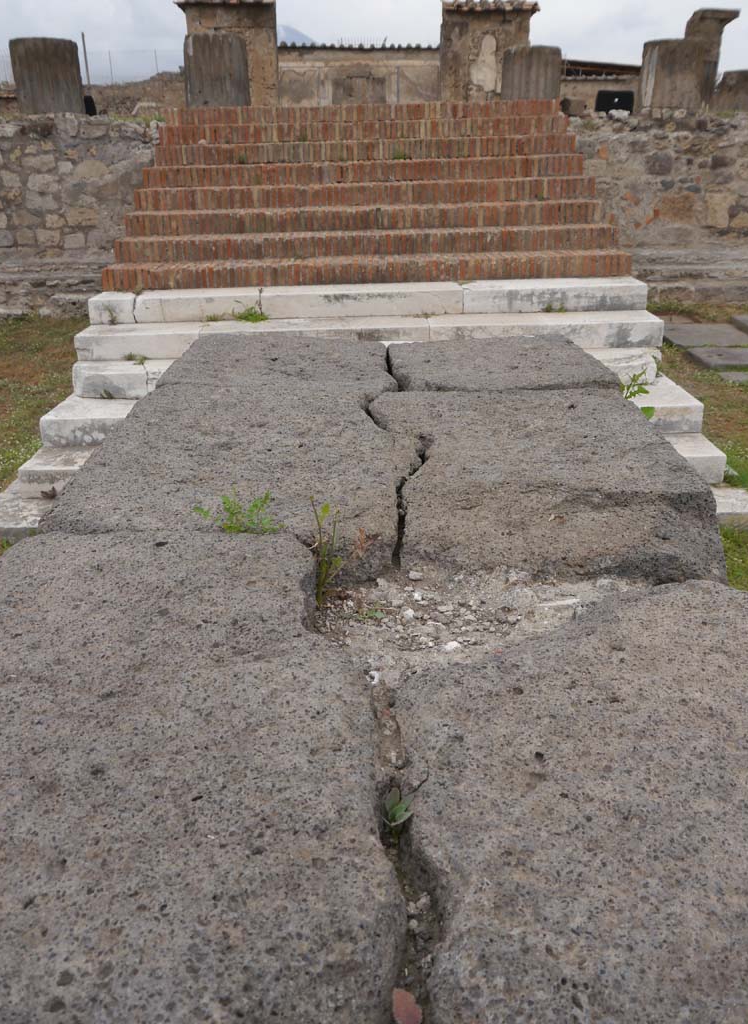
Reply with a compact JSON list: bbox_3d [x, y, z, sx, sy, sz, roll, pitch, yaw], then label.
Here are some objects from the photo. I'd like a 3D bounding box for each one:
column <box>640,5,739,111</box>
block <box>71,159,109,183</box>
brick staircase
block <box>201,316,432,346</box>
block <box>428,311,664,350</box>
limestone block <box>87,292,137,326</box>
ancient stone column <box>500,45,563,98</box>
[{"bbox_3d":[4.035,-5.811,10.680,1.100,1.192,0.924,-1,24,0],"label":"column"},{"bbox_3d":[-3.219,-3.919,9.494,0.406,0.229,0.275,-1,24,0],"label":"block"},{"bbox_3d":[-0.088,-3.191,7.984,4.300,1.419,3.260,-1,24,0],"label":"brick staircase"},{"bbox_3d":[-0.436,-1.368,6.427,1.718,0.187,0.458,-1,24,0],"label":"block"},{"bbox_3d":[1.273,-1.380,6.318,1.730,0.189,0.436,-1,24,0],"label":"block"},{"bbox_3d":[-2.068,-1.690,6.771,0.371,0.194,0.466,-1,24,0],"label":"limestone block"},{"bbox_3d":[1.842,-5.112,9.687,0.679,0.553,0.679,-1,24,0],"label":"ancient stone column"}]

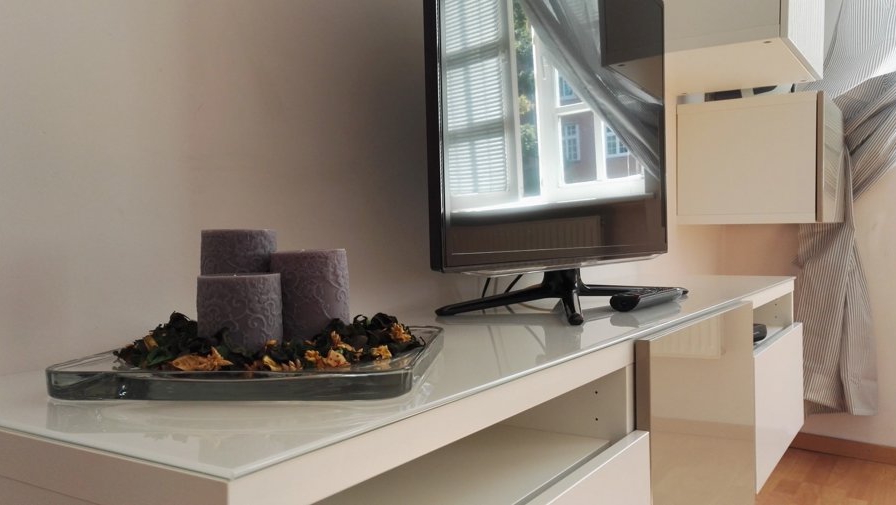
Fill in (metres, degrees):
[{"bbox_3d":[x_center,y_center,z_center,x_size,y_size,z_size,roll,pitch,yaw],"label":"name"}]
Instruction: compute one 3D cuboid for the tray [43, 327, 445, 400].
[{"bbox_3d":[-0.166,0.098,0.620,0.286,0.023,0.242,0,2,3],"label":"tray"}]

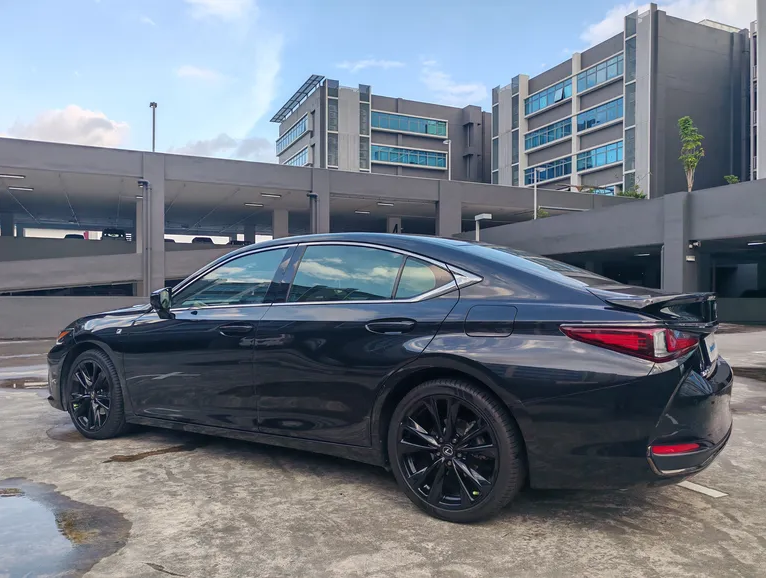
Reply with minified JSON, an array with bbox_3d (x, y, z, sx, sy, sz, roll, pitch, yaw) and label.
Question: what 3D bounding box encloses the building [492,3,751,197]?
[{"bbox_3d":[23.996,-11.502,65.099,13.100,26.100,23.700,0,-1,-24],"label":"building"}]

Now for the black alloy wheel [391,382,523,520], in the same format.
[{"bbox_3d":[0.335,0.723,2.742,0.662,0.662,0.235,-1,-1,34],"label":"black alloy wheel"}]

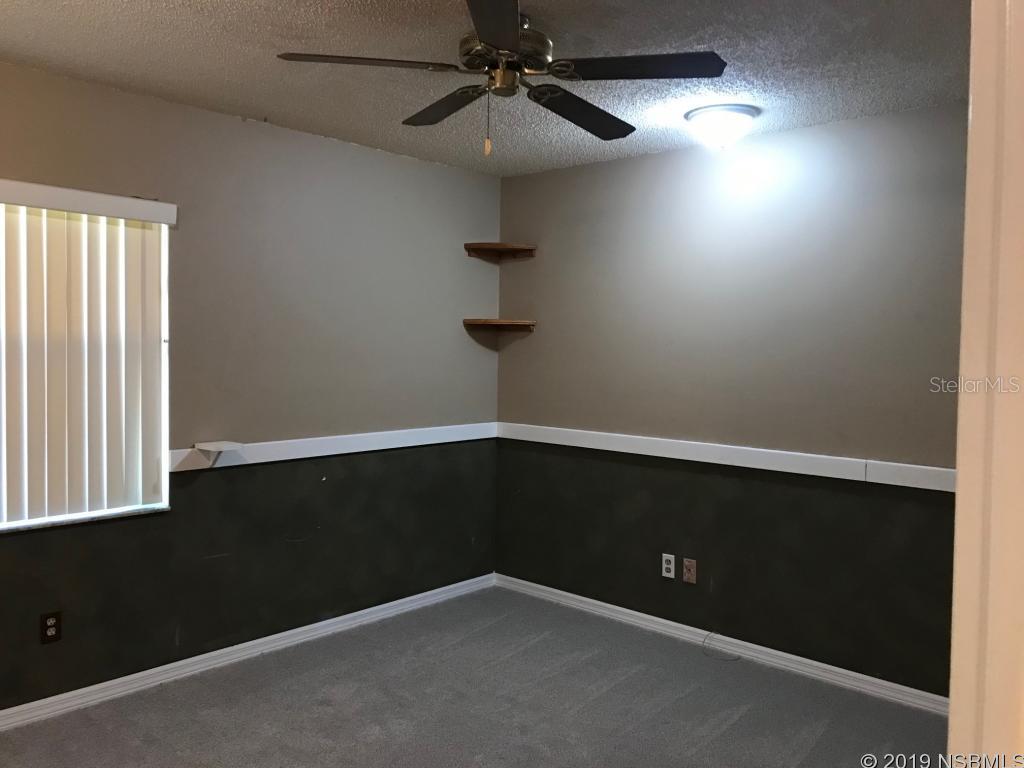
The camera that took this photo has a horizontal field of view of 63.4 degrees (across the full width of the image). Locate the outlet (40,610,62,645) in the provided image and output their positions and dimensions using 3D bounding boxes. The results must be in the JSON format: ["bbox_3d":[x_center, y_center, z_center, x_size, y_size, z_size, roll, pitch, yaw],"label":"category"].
[{"bbox_3d":[-1.763,0.934,3.170,0.010,0.114,0.072,3,4,43],"label":"outlet"}]

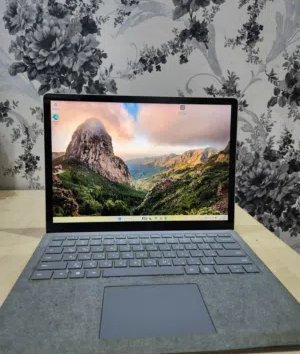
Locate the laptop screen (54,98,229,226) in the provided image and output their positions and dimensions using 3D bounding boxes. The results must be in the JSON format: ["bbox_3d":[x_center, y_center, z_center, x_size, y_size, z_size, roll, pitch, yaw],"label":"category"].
[{"bbox_3d":[-0.010,-0.022,0.429,0.287,0.192,0.006,0,4,-5],"label":"laptop screen"}]

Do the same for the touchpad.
[{"bbox_3d":[0.005,0.134,0.269,0.106,0.005,0.070,0,15,-5],"label":"touchpad"}]

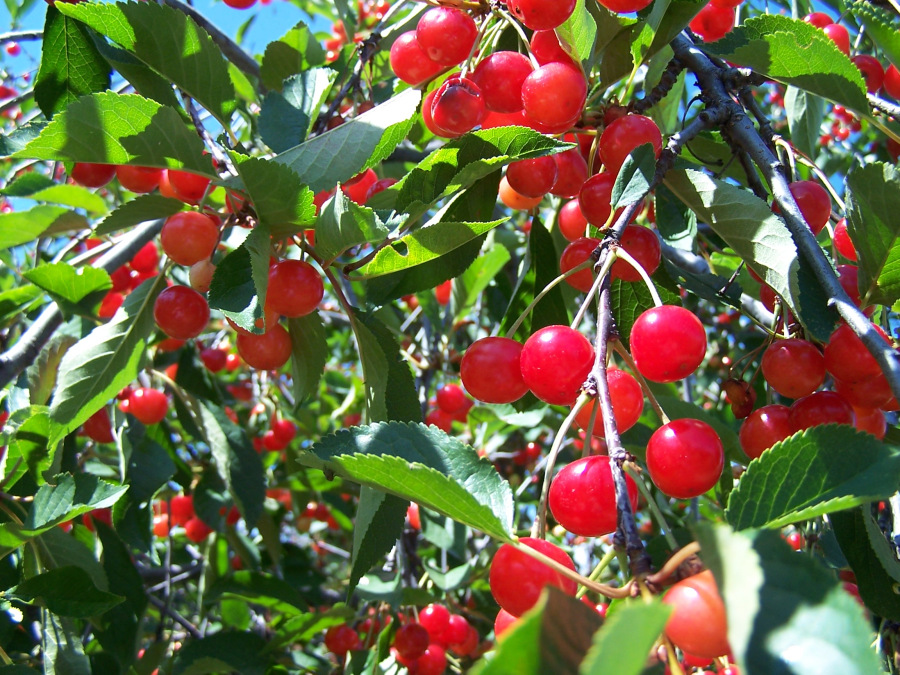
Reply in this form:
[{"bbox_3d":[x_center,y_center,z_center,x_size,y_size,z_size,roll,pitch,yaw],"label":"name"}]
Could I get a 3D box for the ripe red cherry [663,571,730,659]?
[{"bbox_3d":[0.065,0.071,0.253,0.021,0.020,0.021,0,-18,0],"label":"ripe red cherry"}]

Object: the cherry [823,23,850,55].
[{"bbox_3d":[0.238,-0.182,0.607,0.020,0.020,0.020,0,-15,0],"label":"cherry"}]

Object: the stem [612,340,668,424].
[{"bbox_3d":[0.054,0.012,0.277,0.003,0.028,0.003,-29,-27,0],"label":"stem"}]

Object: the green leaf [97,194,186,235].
[{"bbox_3d":[-0.118,-0.046,0.380,0.043,0.009,0.023,-18,-39,-4],"label":"green leaf"}]

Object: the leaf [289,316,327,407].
[{"bbox_3d":[-0.057,0.003,0.393,0.021,0.054,0.010,6,-17,-18],"label":"leaf"}]

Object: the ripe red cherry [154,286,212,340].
[{"bbox_3d":[-0.102,-0.009,0.375,0.021,0.020,0.021,0,-17,0],"label":"ripe red cherry"}]

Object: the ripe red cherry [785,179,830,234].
[{"bbox_3d":[0.130,-0.048,0.364,0.021,0.021,0.021,0,-15,0],"label":"ripe red cherry"}]

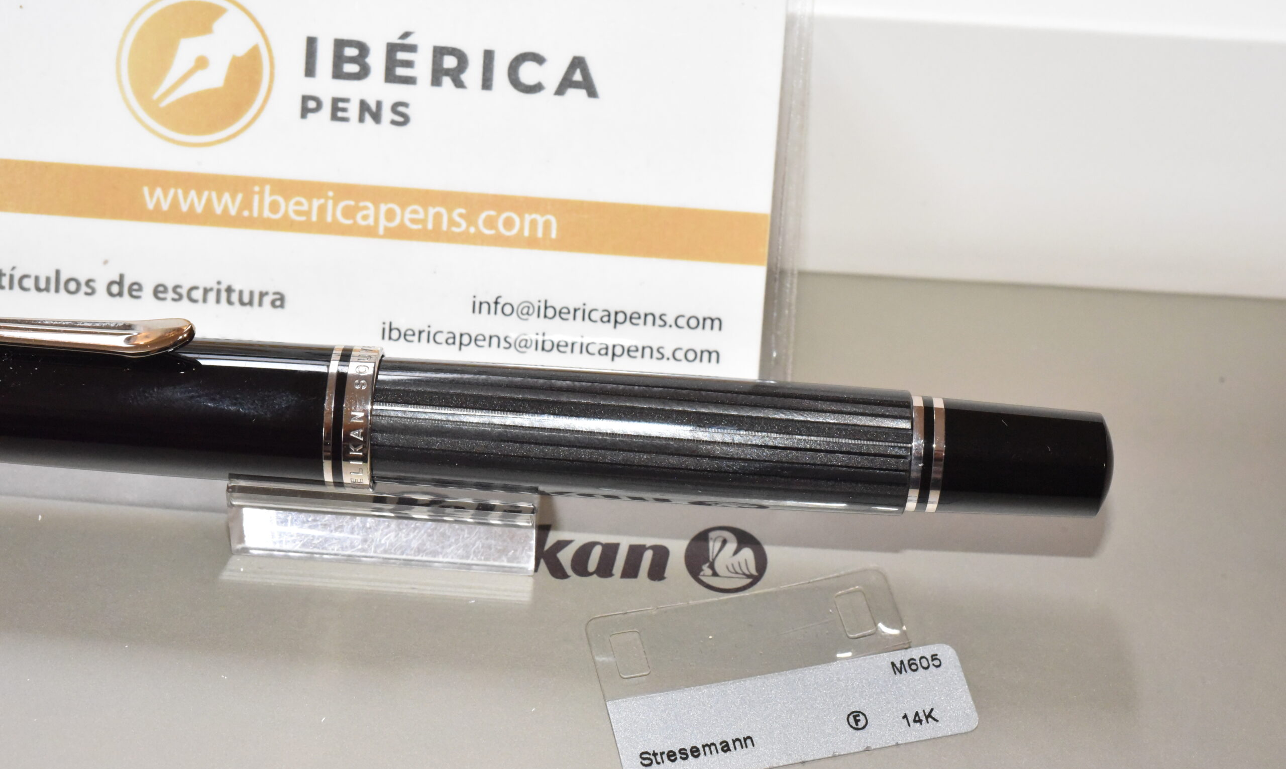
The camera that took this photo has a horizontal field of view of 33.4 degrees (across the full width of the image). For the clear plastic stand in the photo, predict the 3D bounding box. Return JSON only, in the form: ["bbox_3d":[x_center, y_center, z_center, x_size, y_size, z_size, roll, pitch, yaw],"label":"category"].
[{"bbox_3d":[-0.025,0.008,0.211,0.030,0.008,0.018,4,50,0],"label":"clear plastic stand"}]

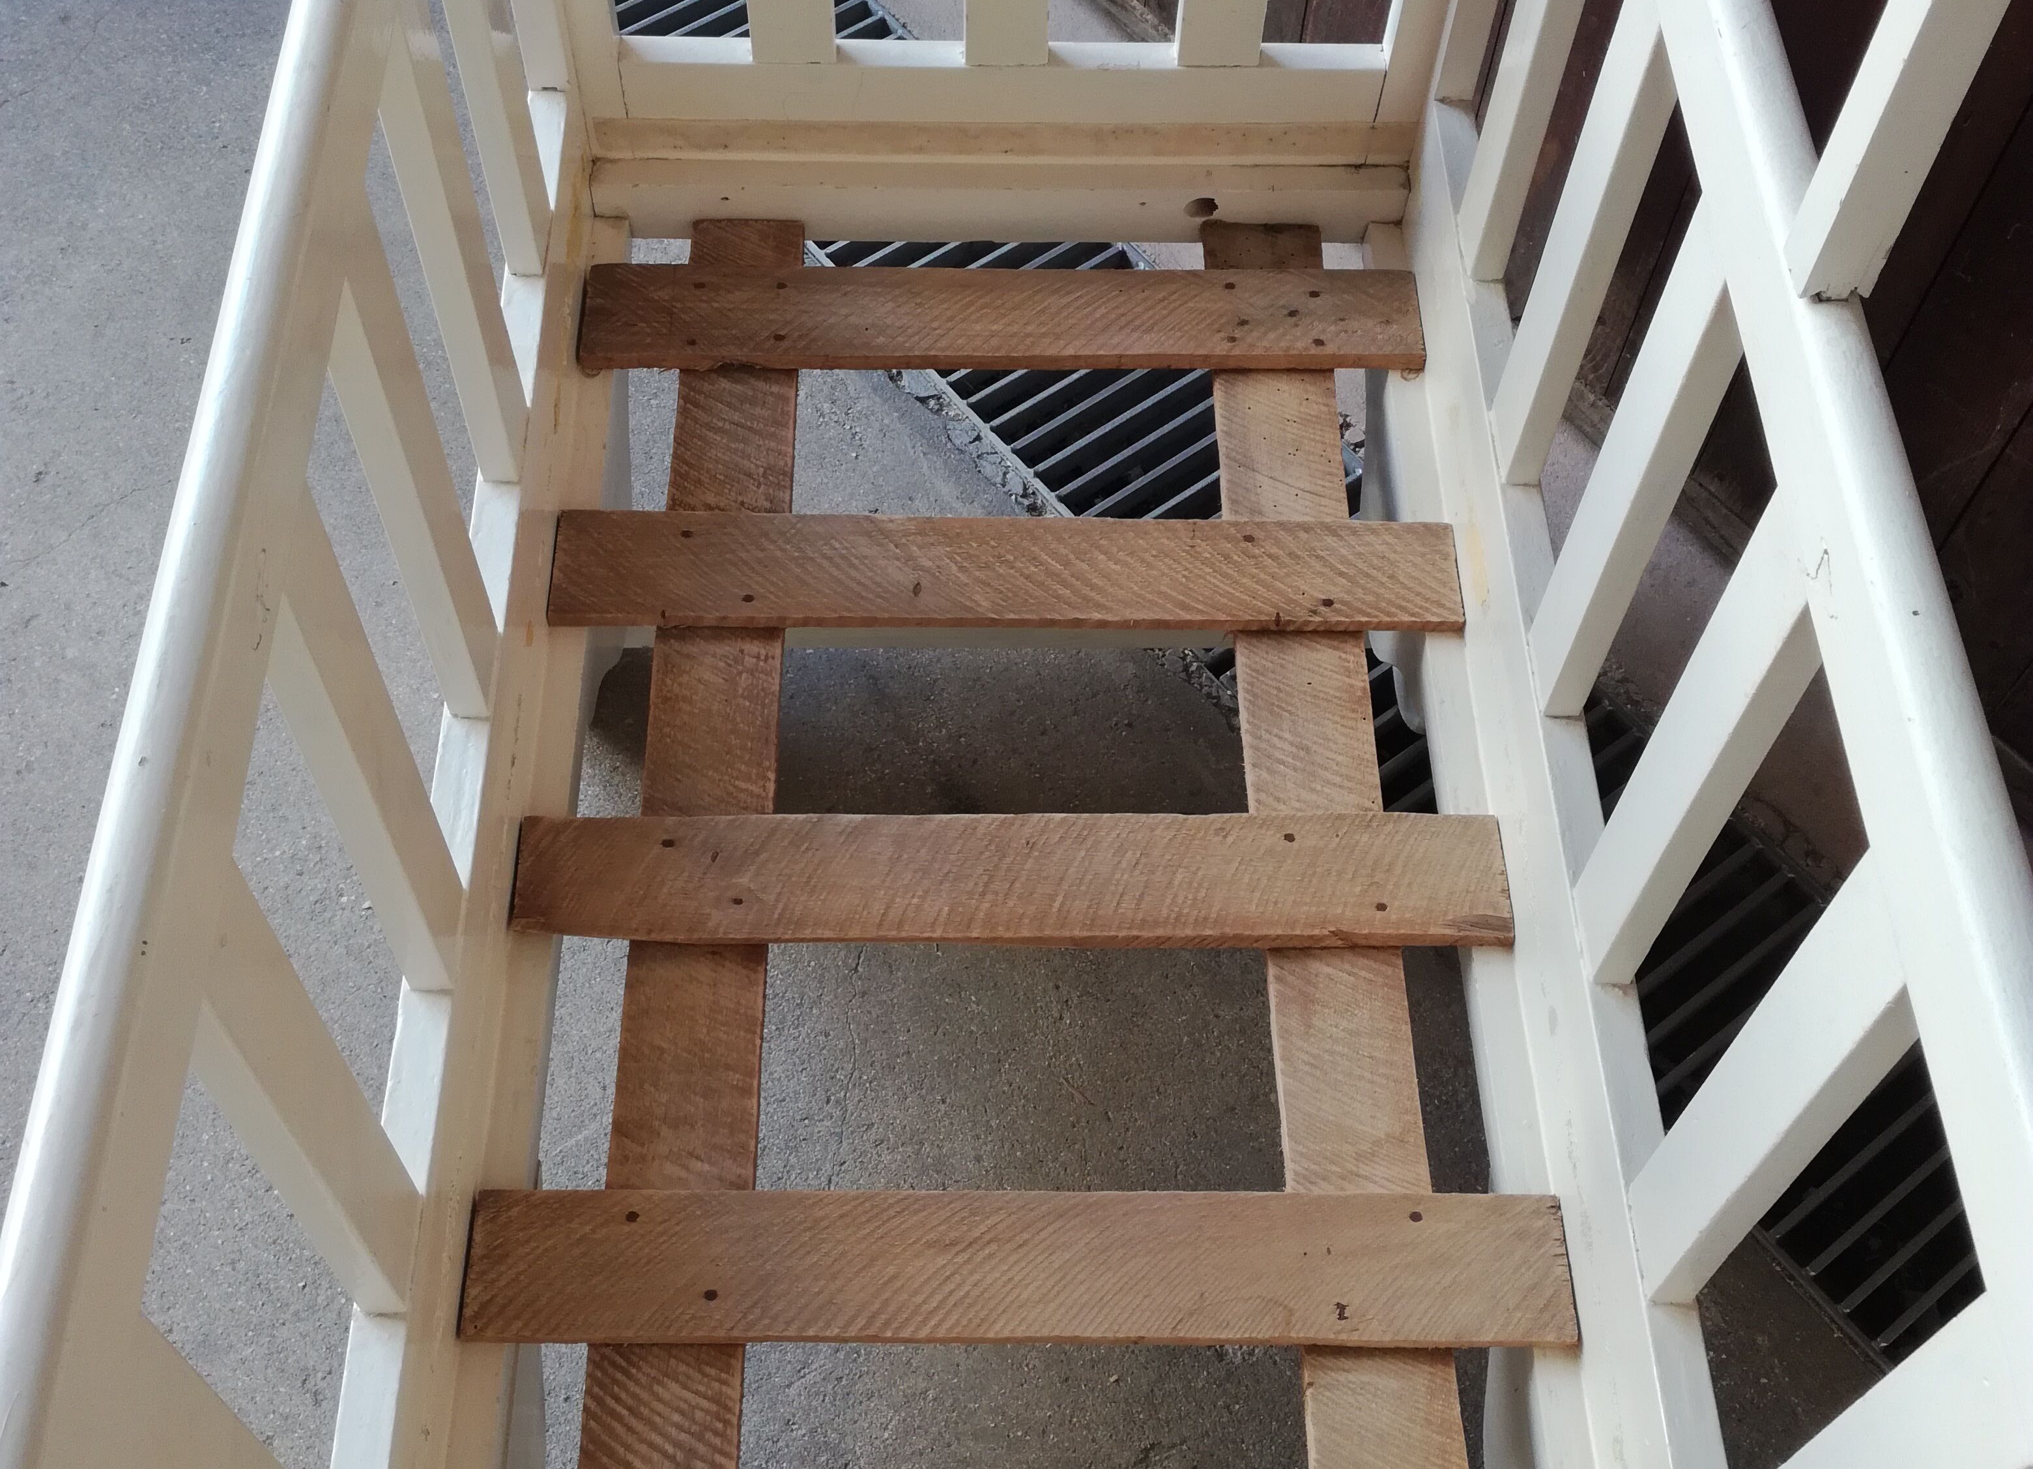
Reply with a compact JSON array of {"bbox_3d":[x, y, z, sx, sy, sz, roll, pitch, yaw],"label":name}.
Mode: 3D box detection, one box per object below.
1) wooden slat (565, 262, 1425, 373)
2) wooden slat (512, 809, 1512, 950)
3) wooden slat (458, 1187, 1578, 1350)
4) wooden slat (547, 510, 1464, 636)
[{"bbox_3d":[-0.009,-0.301,1.530,0.601,0.013,0.084,0,58,-1],"label":"wooden slat"},{"bbox_3d":[-0.002,0.088,1.284,0.599,0.011,0.080,0,58,-1],"label":"wooden slat"},{"bbox_3d":[0.003,0.292,1.156,0.601,0.011,0.081,0,58,-1],"label":"wooden slat"},{"bbox_3d":[-0.005,-0.107,1.407,0.600,0.012,0.082,0,58,-1],"label":"wooden slat"}]

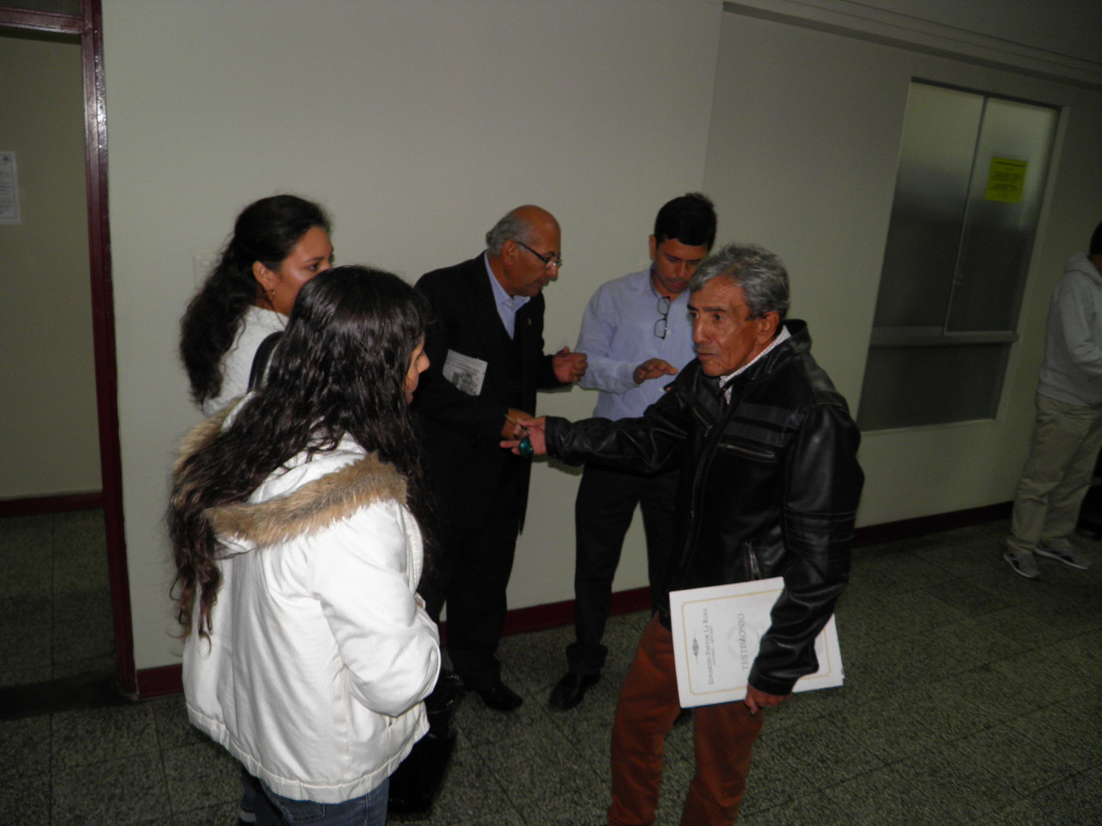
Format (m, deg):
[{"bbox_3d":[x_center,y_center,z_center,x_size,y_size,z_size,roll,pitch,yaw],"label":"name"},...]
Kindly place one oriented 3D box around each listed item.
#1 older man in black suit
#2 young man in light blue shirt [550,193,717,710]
[{"bbox_3d":[-0.207,0.190,2.873,0.580,1.675,0.540,16,18,40],"label":"older man in black suit"},{"bbox_3d":[0.341,0.175,2.930,0.560,1.755,0.480,5,14,3],"label":"young man in light blue shirt"}]

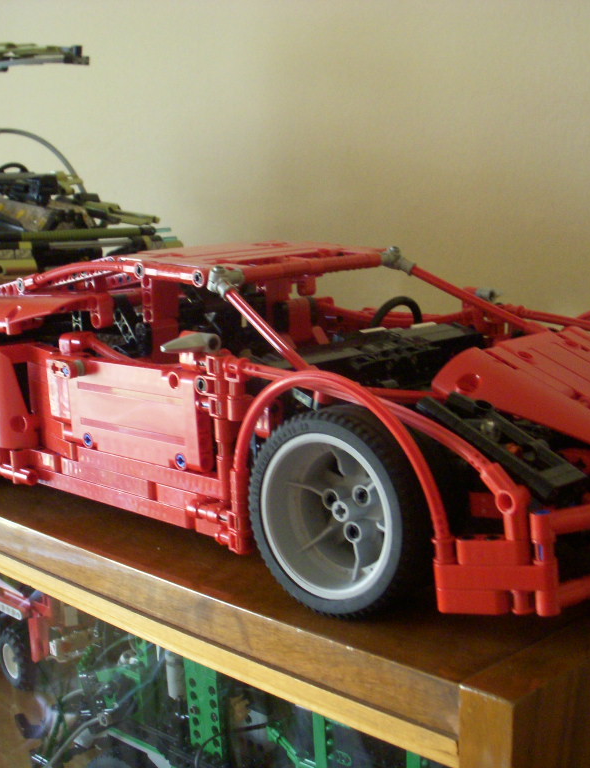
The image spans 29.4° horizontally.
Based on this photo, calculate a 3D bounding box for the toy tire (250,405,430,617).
[{"bbox_3d":[0.022,0.042,0.390,0.069,0.069,0.037,6,13,40],"label":"toy tire"}]

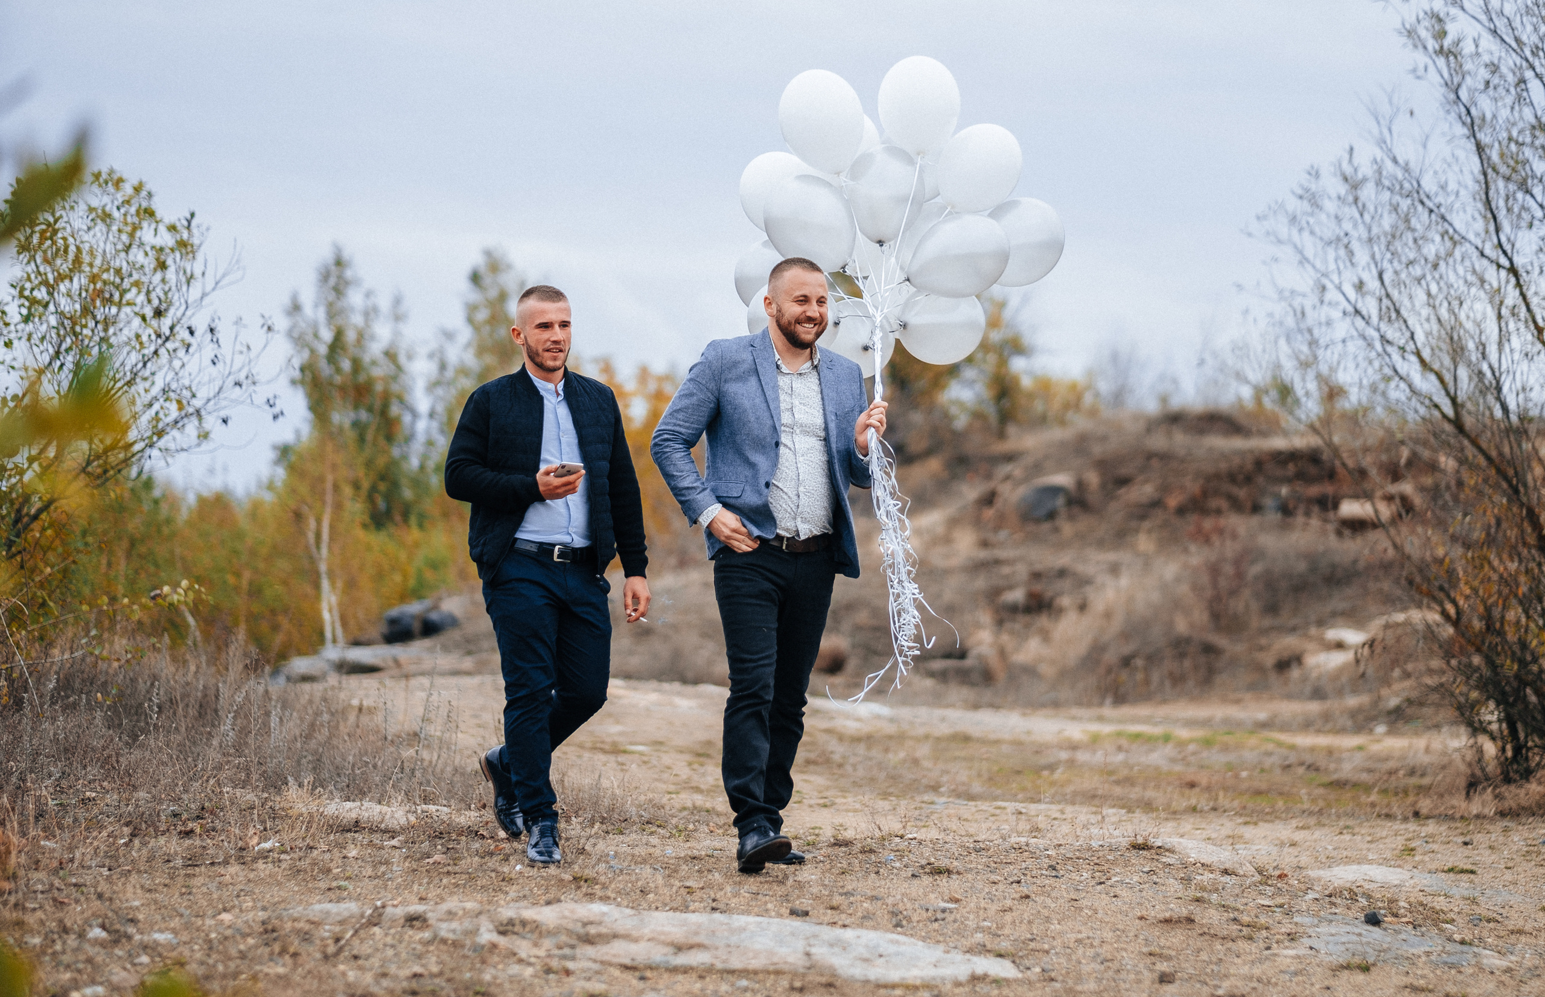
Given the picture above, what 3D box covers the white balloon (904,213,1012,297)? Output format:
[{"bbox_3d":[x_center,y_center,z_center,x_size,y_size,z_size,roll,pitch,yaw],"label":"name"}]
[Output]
[{"bbox_3d":[0.526,-0.688,10.200,0.295,0.245,0.245,-22,0,6],"label":"white balloon"}]

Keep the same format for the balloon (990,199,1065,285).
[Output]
[{"bbox_3d":[0.761,-0.779,10.950,0.295,0.255,0.255,-40,0,-30],"label":"balloon"}]

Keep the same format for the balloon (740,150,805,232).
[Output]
[{"bbox_3d":[0.019,-0.887,10.500,0.245,0.295,0.245,-35,-12,0],"label":"balloon"}]

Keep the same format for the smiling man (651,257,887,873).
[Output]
[{"bbox_3d":[-0.012,0.192,10.450,0.640,1.780,0.660,0,1,-22],"label":"smiling man"}]

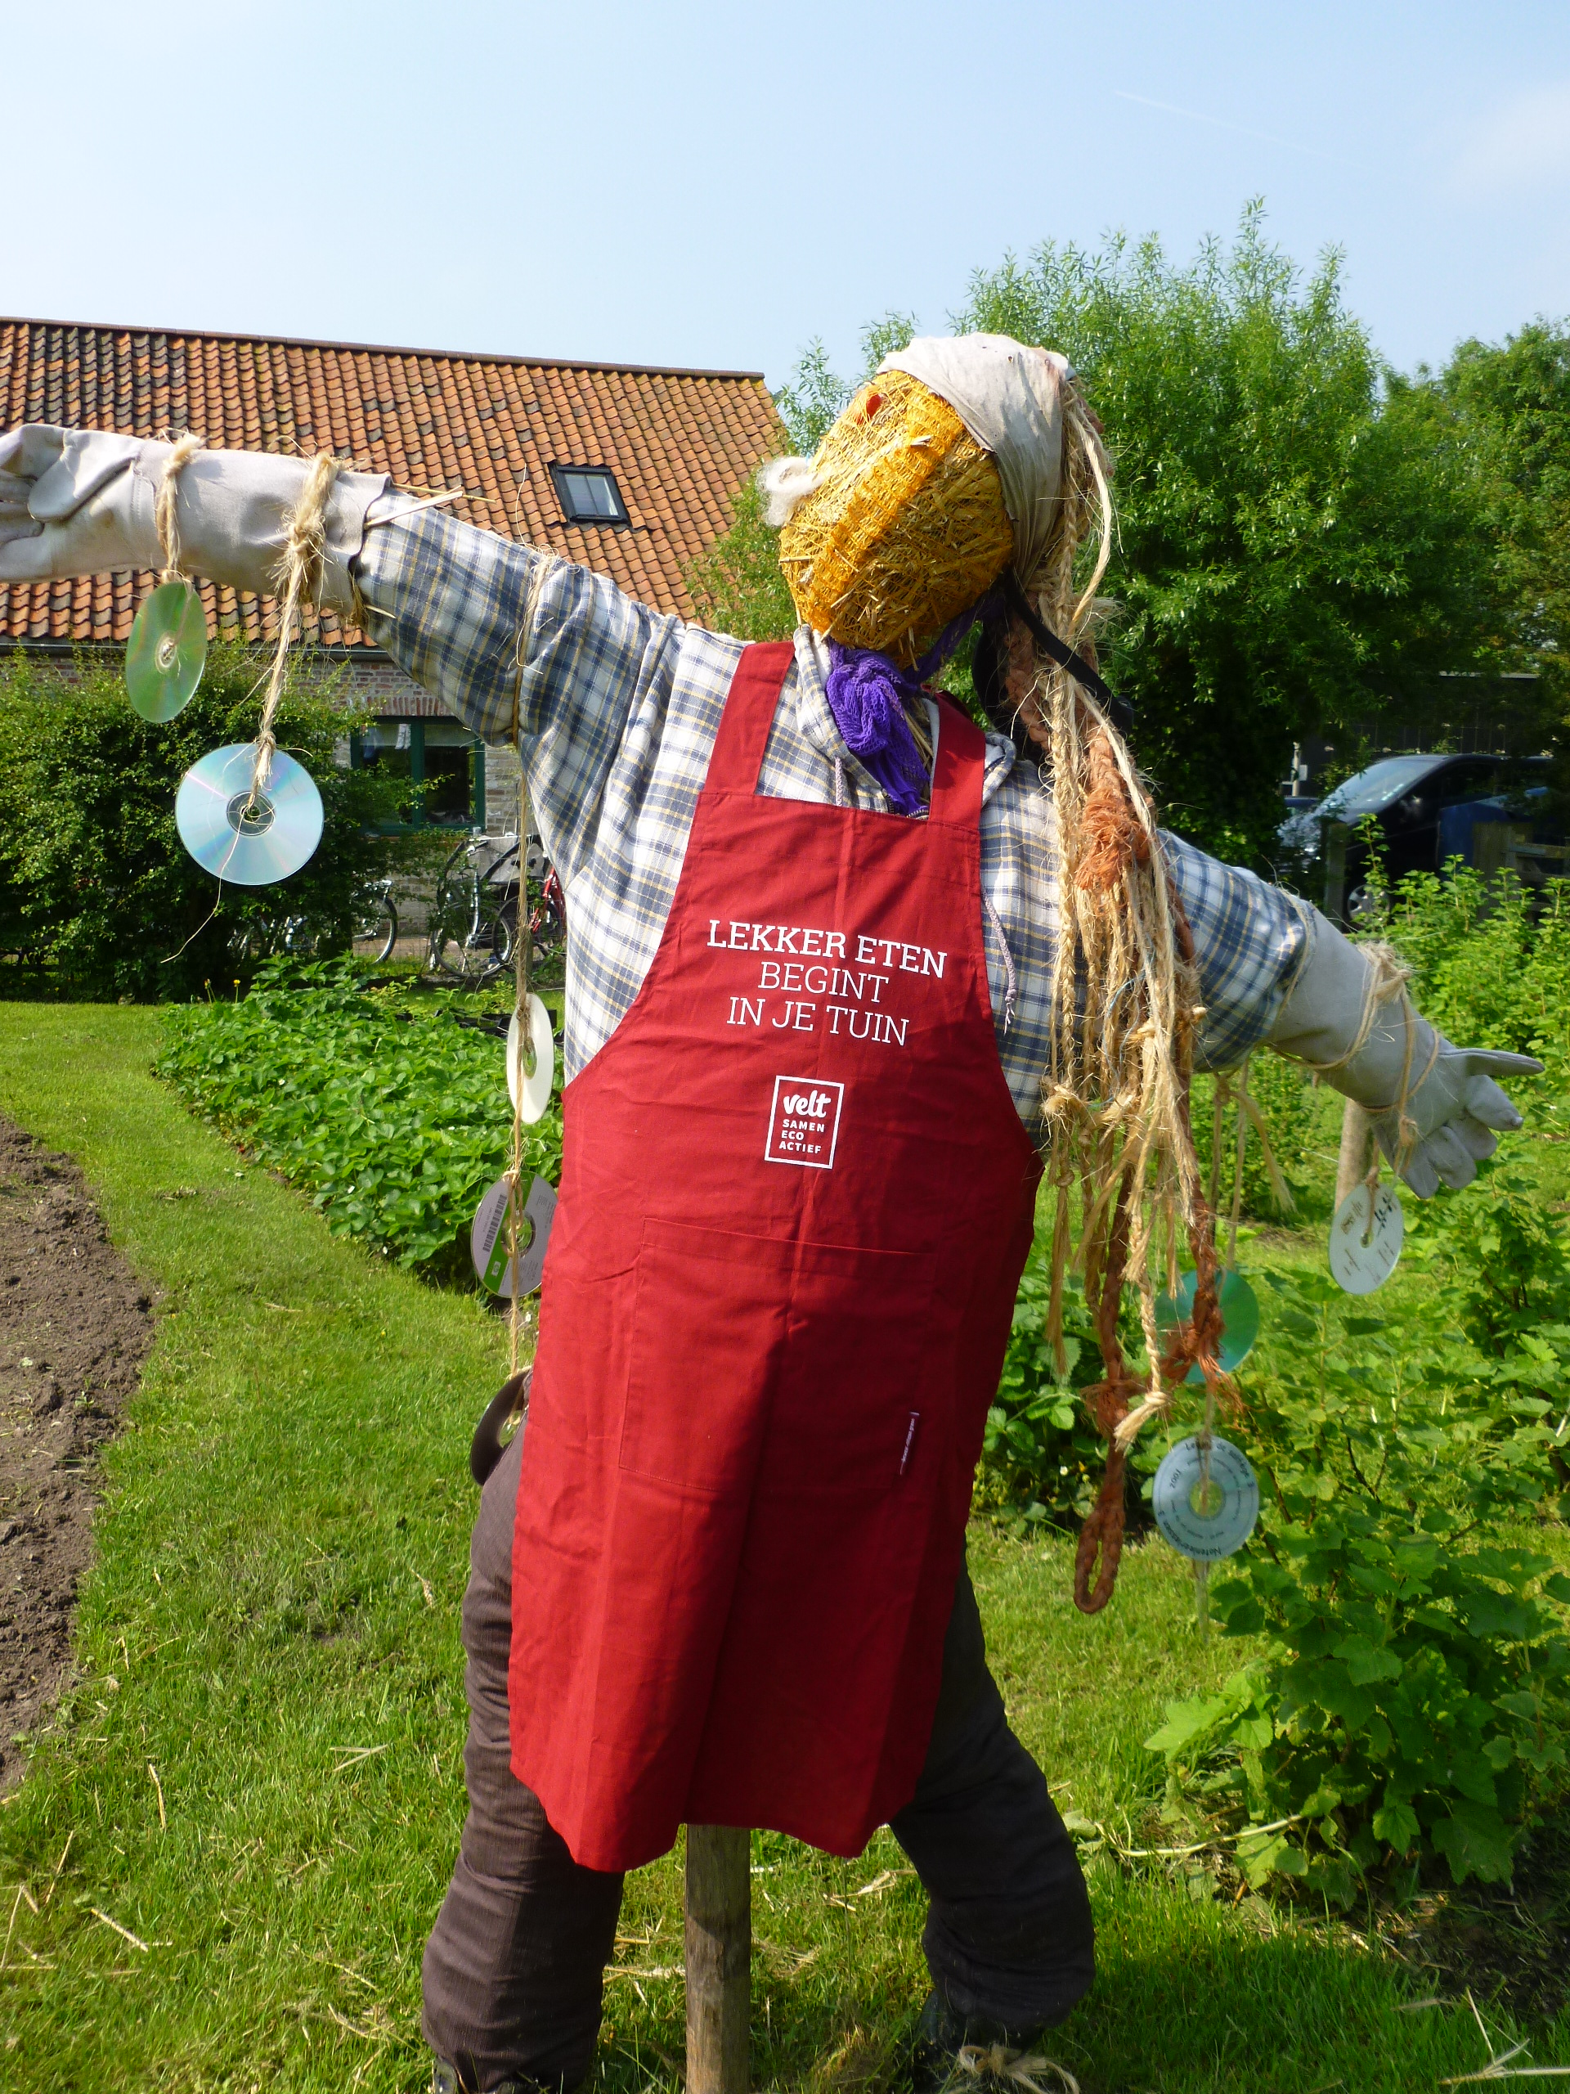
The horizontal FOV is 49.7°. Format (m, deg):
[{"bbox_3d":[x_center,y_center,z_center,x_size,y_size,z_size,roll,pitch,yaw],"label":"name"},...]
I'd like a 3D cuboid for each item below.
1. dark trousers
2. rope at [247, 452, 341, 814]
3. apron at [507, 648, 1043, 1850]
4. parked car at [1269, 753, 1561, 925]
[{"bbox_3d":[-0.025,0.645,1.710,0.660,0.870,0.300,-1,10,-10],"label":"dark trousers"},{"bbox_3d":[-0.412,-0.350,1.425,0.080,0.300,0.110,-1,10,-12],"label":"rope"},{"bbox_3d":[-0.003,0.180,1.585,0.460,1.080,0.280,4,9,-11],"label":"apron"},{"bbox_3d":[6.500,-1.870,15.600,4.300,1.620,1.780,0,9,-5],"label":"parked car"}]

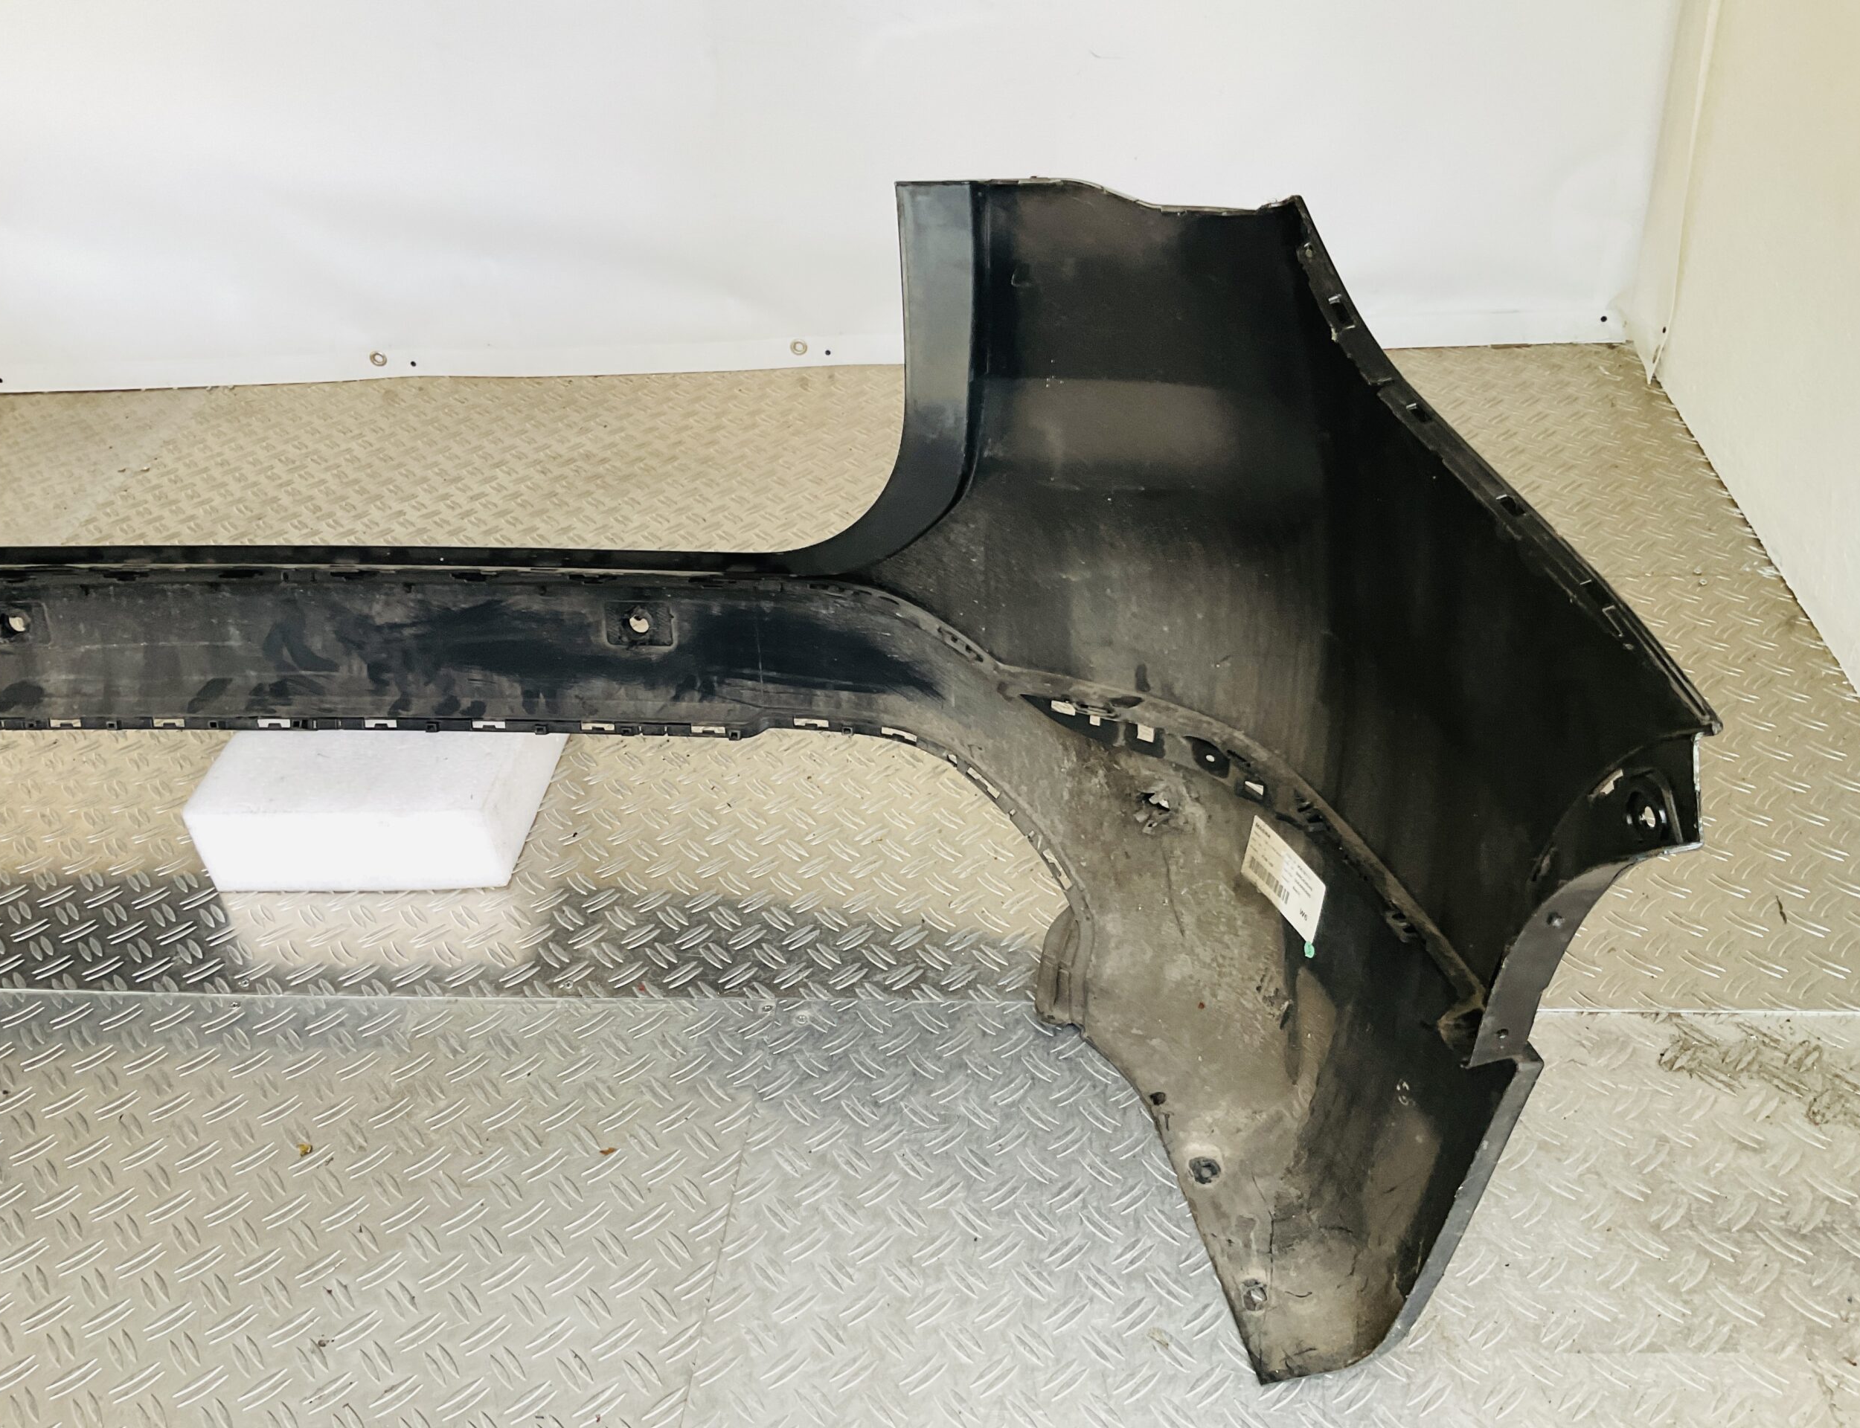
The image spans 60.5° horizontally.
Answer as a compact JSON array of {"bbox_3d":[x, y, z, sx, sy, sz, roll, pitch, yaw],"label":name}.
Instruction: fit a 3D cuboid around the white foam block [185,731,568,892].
[{"bbox_3d":[-0.465,0.036,1.393,0.247,0.081,0.257,-1,36,5],"label":"white foam block"}]

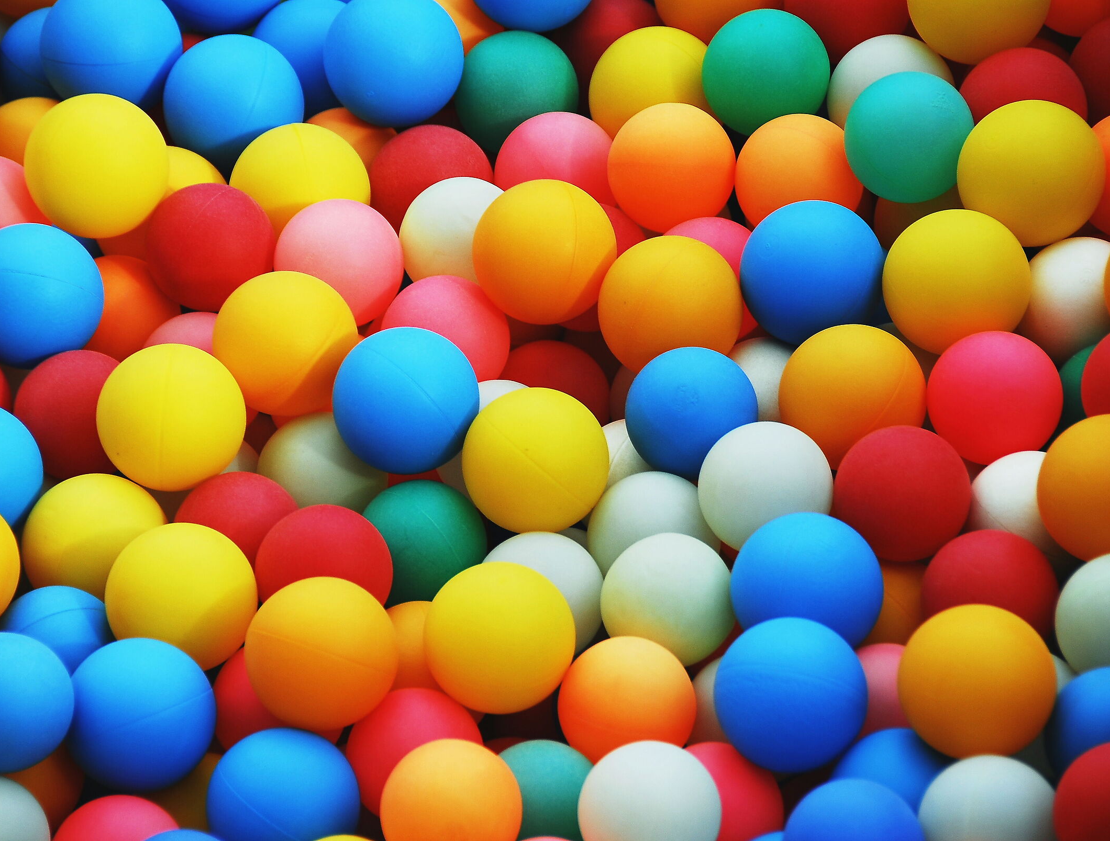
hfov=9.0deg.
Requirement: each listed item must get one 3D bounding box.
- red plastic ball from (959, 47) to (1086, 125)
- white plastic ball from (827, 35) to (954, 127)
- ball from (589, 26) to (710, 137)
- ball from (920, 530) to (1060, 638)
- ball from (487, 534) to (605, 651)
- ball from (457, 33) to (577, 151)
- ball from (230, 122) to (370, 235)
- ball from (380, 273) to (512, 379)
[{"bbox_3d":[0.234,-0.154,3.534,0.065,0.065,0.065,-3,45,3],"label":"red plastic ball"},{"bbox_3d":[0.172,-0.164,3.599,0.065,0.065,0.065,-3,45,3],"label":"white plastic ball"},{"bbox_3d":[0.054,-0.170,3.696,0.072,0.072,0.072,-3,45,3],"label":"ball"},{"bbox_3d":[0.207,0.085,3.370,0.065,0.065,0.065,-3,45,3],"label":"ball"},{"bbox_3d":[-0.008,0.087,3.452,0.065,0.065,0.065,-3,45,3],"label":"ball"},{"bbox_3d":[-0.020,-0.169,3.660,0.065,0.065,0.065,-3,45,3],"label":"ball"},{"bbox_3d":[-0.132,-0.117,3.638,0.072,0.072,0.072,-3,45,3],"label":"ball"},{"bbox_3d":[-0.055,-0.040,3.553,0.065,0.065,0.065,-3,45,3],"label":"ball"}]

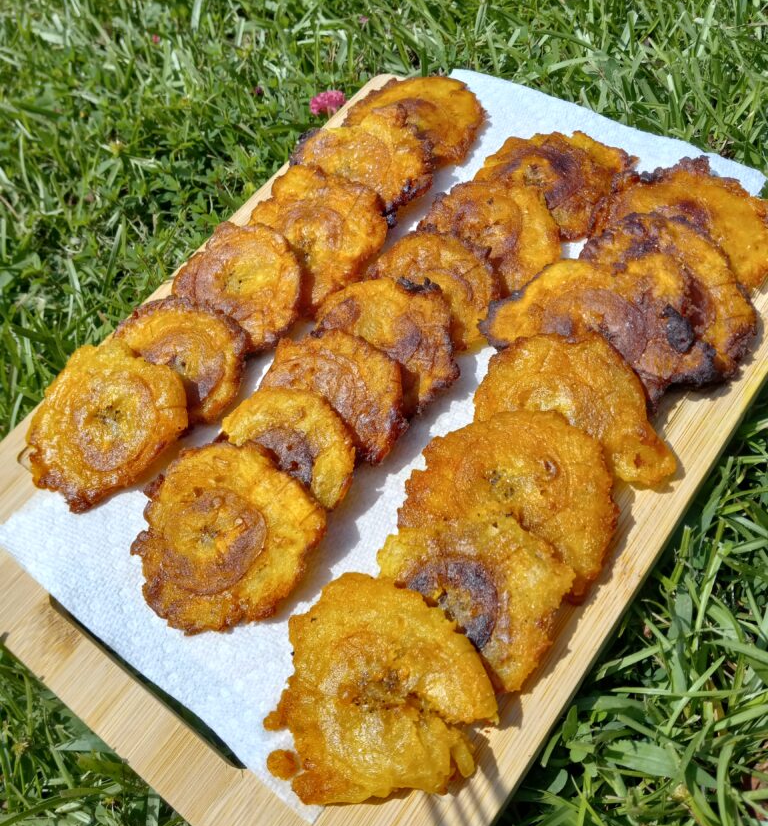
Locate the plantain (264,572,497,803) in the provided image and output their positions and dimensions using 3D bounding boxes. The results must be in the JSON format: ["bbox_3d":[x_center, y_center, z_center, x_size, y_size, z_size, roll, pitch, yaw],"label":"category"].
[{"bbox_3d":[-0.002,0.084,0.239,0.068,0.014,0.063,32,79,20],"label":"plantain"}]

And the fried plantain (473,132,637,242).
[{"bbox_3d":[0.073,-0.104,0.354,0.060,0.014,0.062,-2,66,5],"label":"fried plantain"}]

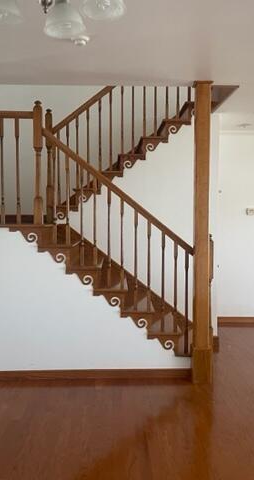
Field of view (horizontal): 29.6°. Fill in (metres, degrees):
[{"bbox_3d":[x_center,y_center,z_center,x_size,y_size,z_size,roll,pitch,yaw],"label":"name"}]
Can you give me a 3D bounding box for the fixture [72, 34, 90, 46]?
[{"bbox_3d":[-0.321,-1.374,3.357,0.135,0.045,0.135,0,3,-2],"label":"fixture"}]

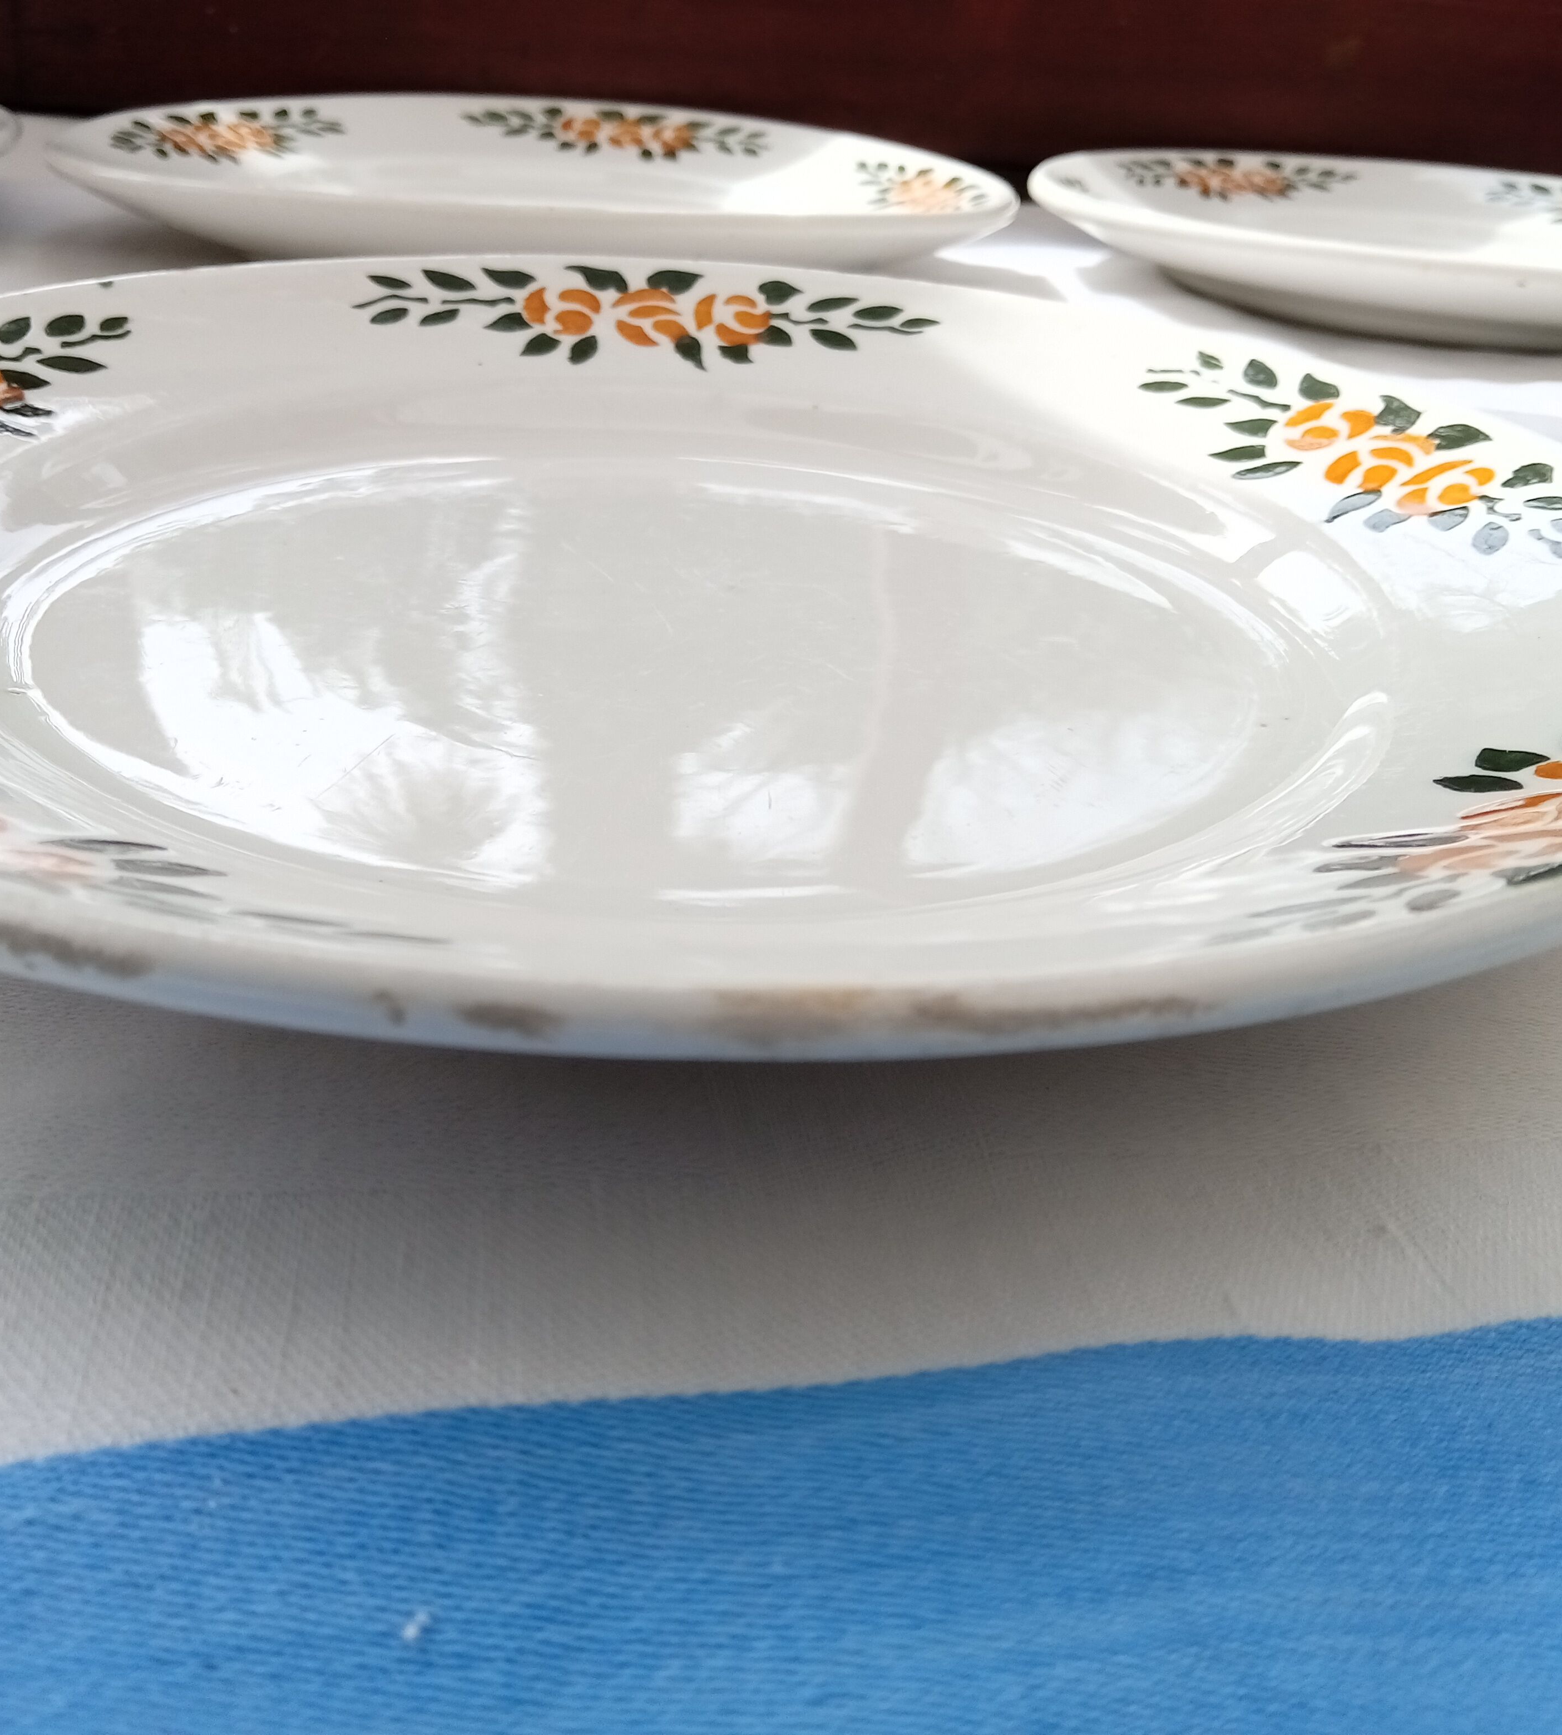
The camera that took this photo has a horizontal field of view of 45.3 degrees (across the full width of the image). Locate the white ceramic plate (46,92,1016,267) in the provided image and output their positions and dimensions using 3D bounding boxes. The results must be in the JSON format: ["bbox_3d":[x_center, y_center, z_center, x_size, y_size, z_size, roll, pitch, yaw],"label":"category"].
[{"bbox_3d":[-0.060,-0.174,0.484,0.240,0.027,0.240,3,27,-2],"label":"white ceramic plate"}]

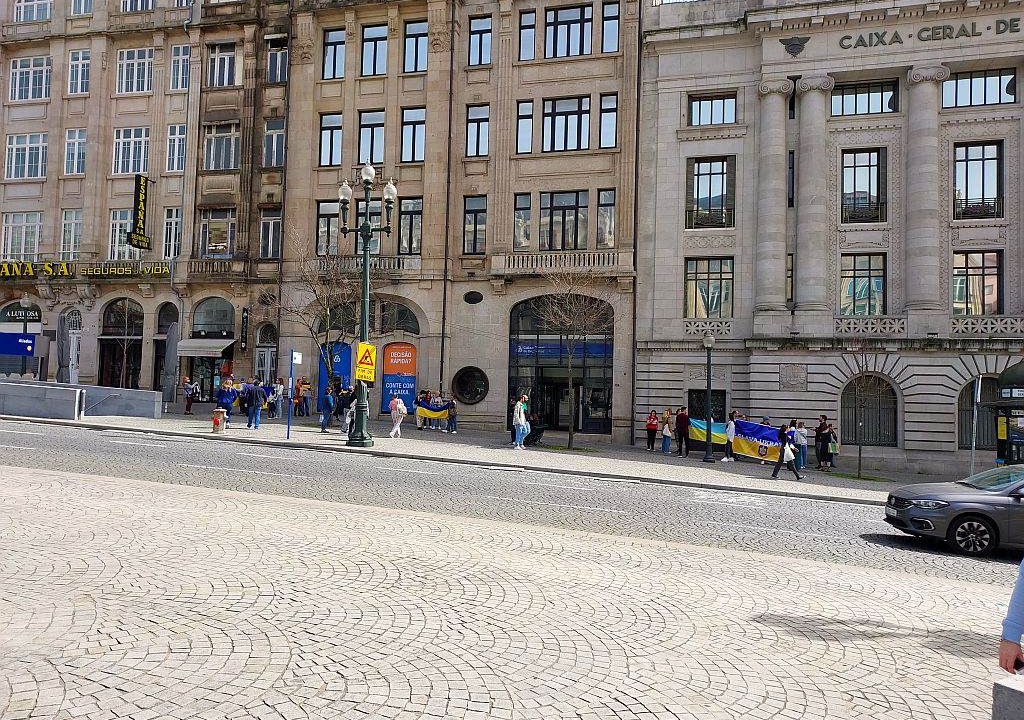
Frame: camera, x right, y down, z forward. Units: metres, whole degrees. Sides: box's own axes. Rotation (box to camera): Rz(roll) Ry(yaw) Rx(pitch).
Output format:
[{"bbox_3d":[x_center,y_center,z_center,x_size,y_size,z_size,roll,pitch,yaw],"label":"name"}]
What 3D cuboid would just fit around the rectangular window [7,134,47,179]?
[{"bbox_3d":[-25.266,-10.601,43.204,2.705,2.412,0.200,1,-3,16],"label":"rectangular window"}]

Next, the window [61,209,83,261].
[{"bbox_3d":[-21.349,-6.070,40.238,1.091,2.488,0.200,1,-2,14],"label":"window"}]

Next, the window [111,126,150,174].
[{"bbox_3d":[-18.212,-10.007,39.608,1.990,2.223,0.200,1,-2,14],"label":"window"}]

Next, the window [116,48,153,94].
[{"bbox_3d":[-18.938,-14.518,41.625,2.177,2.265,0.200,1,-3,16],"label":"window"}]

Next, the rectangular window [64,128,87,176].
[{"bbox_3d":[-23.737,-11.348,45.092,1.423,2.517,0.200,1,-3,16],"label":"rectangular window"}]

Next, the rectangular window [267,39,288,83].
[{"bbox_3d":[-11.113,-14.226,39.373,1.046,2.097,0.200,1,-3,16],"label":"rectangular window"}]

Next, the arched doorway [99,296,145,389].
[{"bbox_3d":[-19.256,-0.650,41.002,2.398,4.917,0.400,1,-3,16],"label":"arched doorway"}]

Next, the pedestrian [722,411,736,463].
[{"bbox_3d":[7.562,2.683,28.800,0.420,1.714,0.500,0,-3,21],"label":"pedestrian"}]

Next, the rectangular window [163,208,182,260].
[{"bbox_3d":[-17.616,-6.575,43.039,1.035,2.706,0.200,1,-3,16],"label":"rectangular window"}]

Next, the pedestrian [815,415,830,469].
[{"bbox_3d":[10.206,2.675,27.209,0.420,1.790,0.520,2,-3,-6],"label":"pedestrian"}]

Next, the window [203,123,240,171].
[{"bbox_3d":[-14.153,-10.473,40.584,2.094,2.338,0.200,1,-3,15],"label":"window"}]

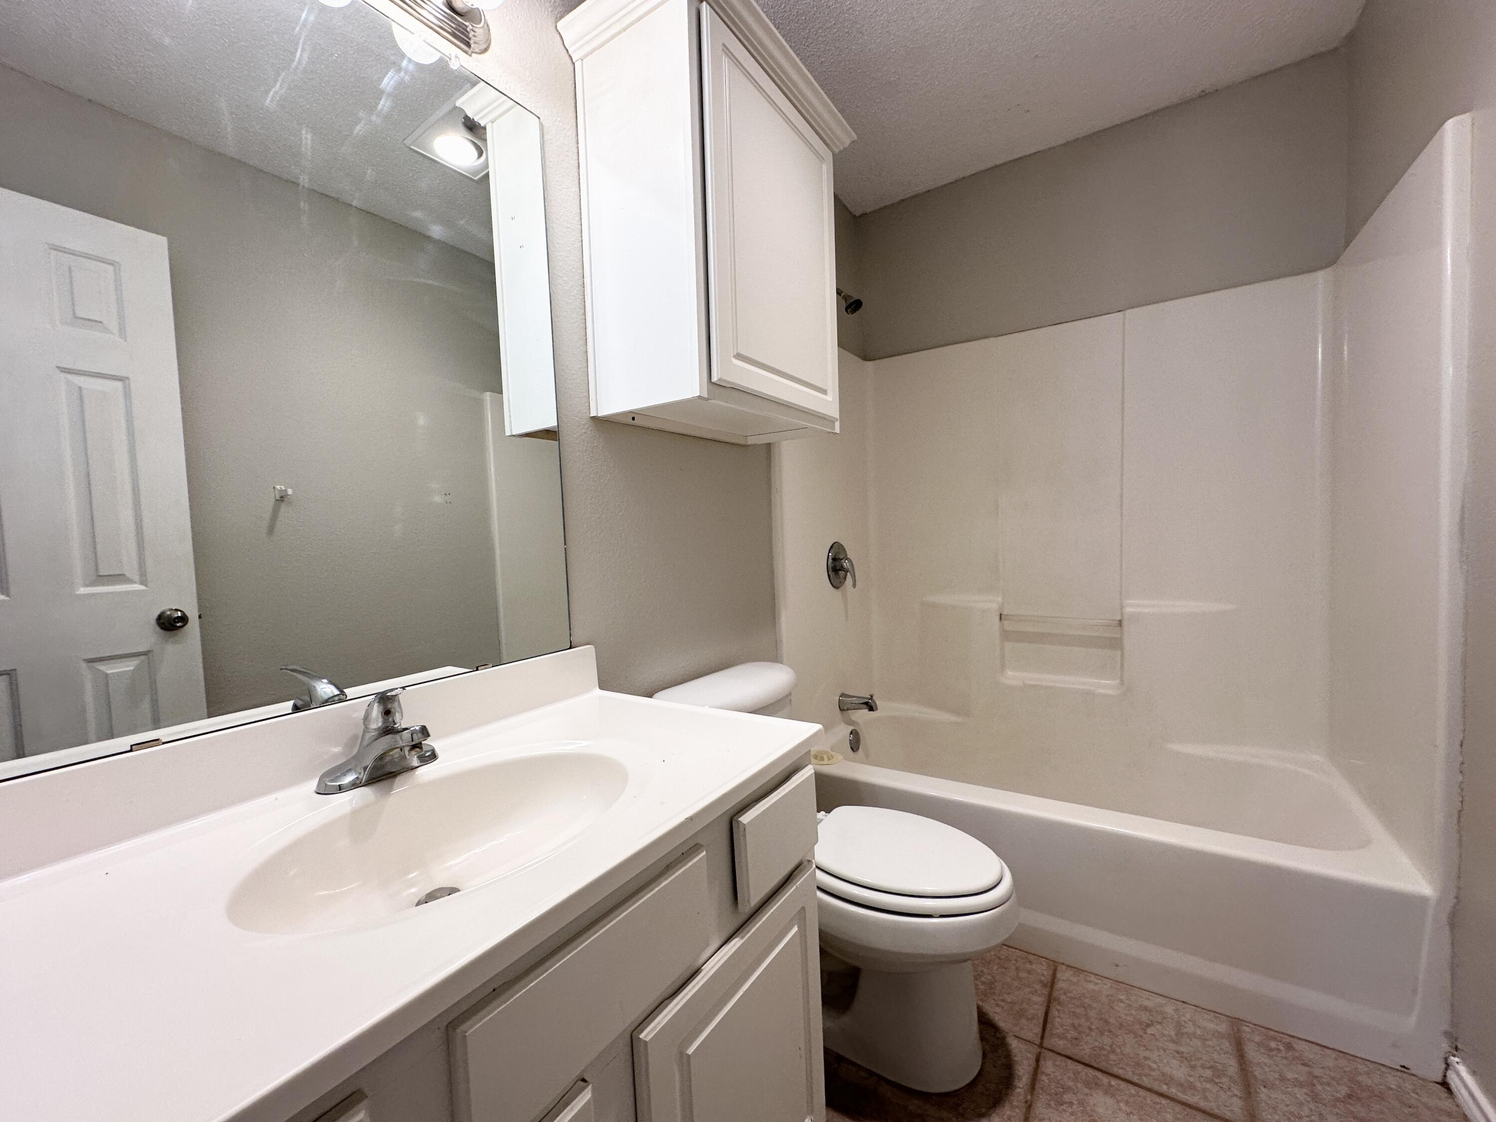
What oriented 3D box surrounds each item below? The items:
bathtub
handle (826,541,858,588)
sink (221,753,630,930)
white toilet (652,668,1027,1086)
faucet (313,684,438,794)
[{"bbox_3d":[0.962,0.823,1.920,1.500,0.386,0.778,0,3,33],"label":"bathtub"},{"bbox_3d":[0.372,0.018,2.277,0.078,0.178,0.180,0,3,33],"label":"handle"},{"bbox_3d":[-0.336,0.373,0.718,0.335,0.145,0.445,0,3,33],"label":"sink"},{"bbox_3d":[0.235,0.688,1.432,0.757,0.760,0.460,0,3,33],"label":"white toilet"},{"bbox_3d":[-0.486,0.232,0.834,0.160,0.140,0.160,0,3,33],"label":"faucet"}]

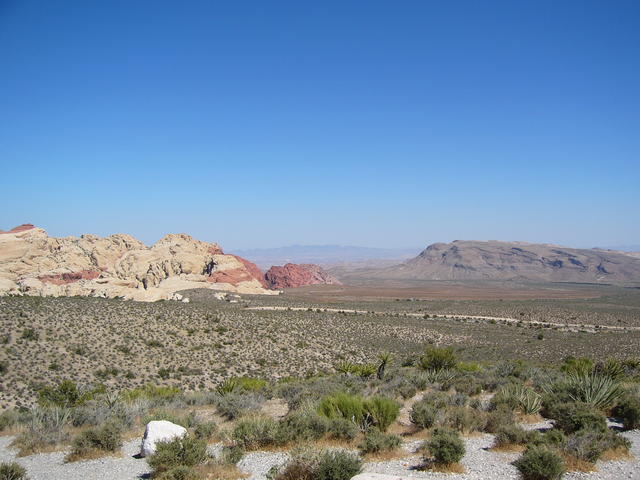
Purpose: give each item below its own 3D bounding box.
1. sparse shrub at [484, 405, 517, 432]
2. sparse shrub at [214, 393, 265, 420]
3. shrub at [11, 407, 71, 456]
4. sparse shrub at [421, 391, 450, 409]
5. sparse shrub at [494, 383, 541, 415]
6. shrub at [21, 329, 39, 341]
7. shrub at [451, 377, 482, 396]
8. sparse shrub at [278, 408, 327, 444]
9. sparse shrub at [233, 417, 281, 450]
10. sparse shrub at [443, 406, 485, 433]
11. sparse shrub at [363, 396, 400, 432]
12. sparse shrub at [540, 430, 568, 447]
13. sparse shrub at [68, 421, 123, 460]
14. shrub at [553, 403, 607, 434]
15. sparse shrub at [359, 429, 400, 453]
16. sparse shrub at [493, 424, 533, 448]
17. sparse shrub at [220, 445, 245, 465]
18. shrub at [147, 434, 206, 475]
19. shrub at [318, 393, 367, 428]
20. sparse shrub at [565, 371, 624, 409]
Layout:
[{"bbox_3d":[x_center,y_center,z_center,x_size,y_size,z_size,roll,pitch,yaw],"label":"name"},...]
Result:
[{"bbox_3d":[3.395,3.339,12.171,0.590,0.491,0.504,0,-1,0],"label":"sparse shrub"},{"bbox_3d":[-1.400,2.861,11.118,0.876,0.452,0.788,0,-1,-7],"label":"sparse shrub"},{"bbox_3d":[-4.506,3.053,10.432,0.948,0.738,0.800,0,-1,0],"label":"shrub"},{"bbox_3d":[2.164,3.007,12.124,0.551,0.352,0.496,0,-1,10],"label":"sparse shrub"},{"bbox_3d":[3.591,2.885,11.705,0.851,0.510,0.766,0,-1,17],"label":"sparse shrub"},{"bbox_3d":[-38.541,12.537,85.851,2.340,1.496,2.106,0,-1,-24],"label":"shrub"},{"bbox_3d":[3.787,3.769,16.727,0.811,0.481,0.693,0,-1,0],"label":"shrub"},{"bbox_3d":[-0.230,2.589,9.032,0.684,0.446,0.616,0,-1,-1],"label":"sparse shrub"},{"bbox_3d":[-0.843,2.567,8.585,0.624,0.424,0.562,0,-1,-6],"label":"sparse shrub"},{"bbox_3d":[2.711,3.368,12.226,0.778,0.444,0.662,0,-1,0],"label":"sparse shrub"},{"bbox_3d":[0.923,2.620,9.716,0.559,0.508,0.503,0,-1,5],"label":"sparse shrub"},{"bbox_3d":[3.086,2.610,8.552,0.337,0.224,0.303,0,-1,20],"label":"sparse shrub"},{"bbox_3d":[-2.765,2.469,7.970,0.652,0.463,0.587,0,-1,-19],"label":"sparse shrub"},{"bbox_3d":[4.856,3.310,12.109,0.990,0.538,0.838,0,-1,0],"label":"shrub"},{"bbox_3d":[0.964,3.240,10.482,0.667,0.374,0.567,0,-1,0],"label":"sparse shrub"},{"bbox_3d":[3.241,3.286,10.896,0.660,0.359,0.562,0,-1,0],"label":"sparse shrub"},{"bbox_3d":[-1.015,2.487,7.504,0.273,0.218,0.245,0,-1,-8],"label":"sparse shrub"},{"bbox_3d":[-2.062,3.068,9.362,0.879,0.509,0.741,0,-1,0],"label":"shrub"},{"bbox_3d":[0.343,2.621,9.859,0.717,0.559,0.645,0,-1,2],"label":"shrub"},{"bbox_3d":[6.389,3.446,15.060,1.368,0.817,1.155,0,-1,0],"label":"sparse shrub"}]

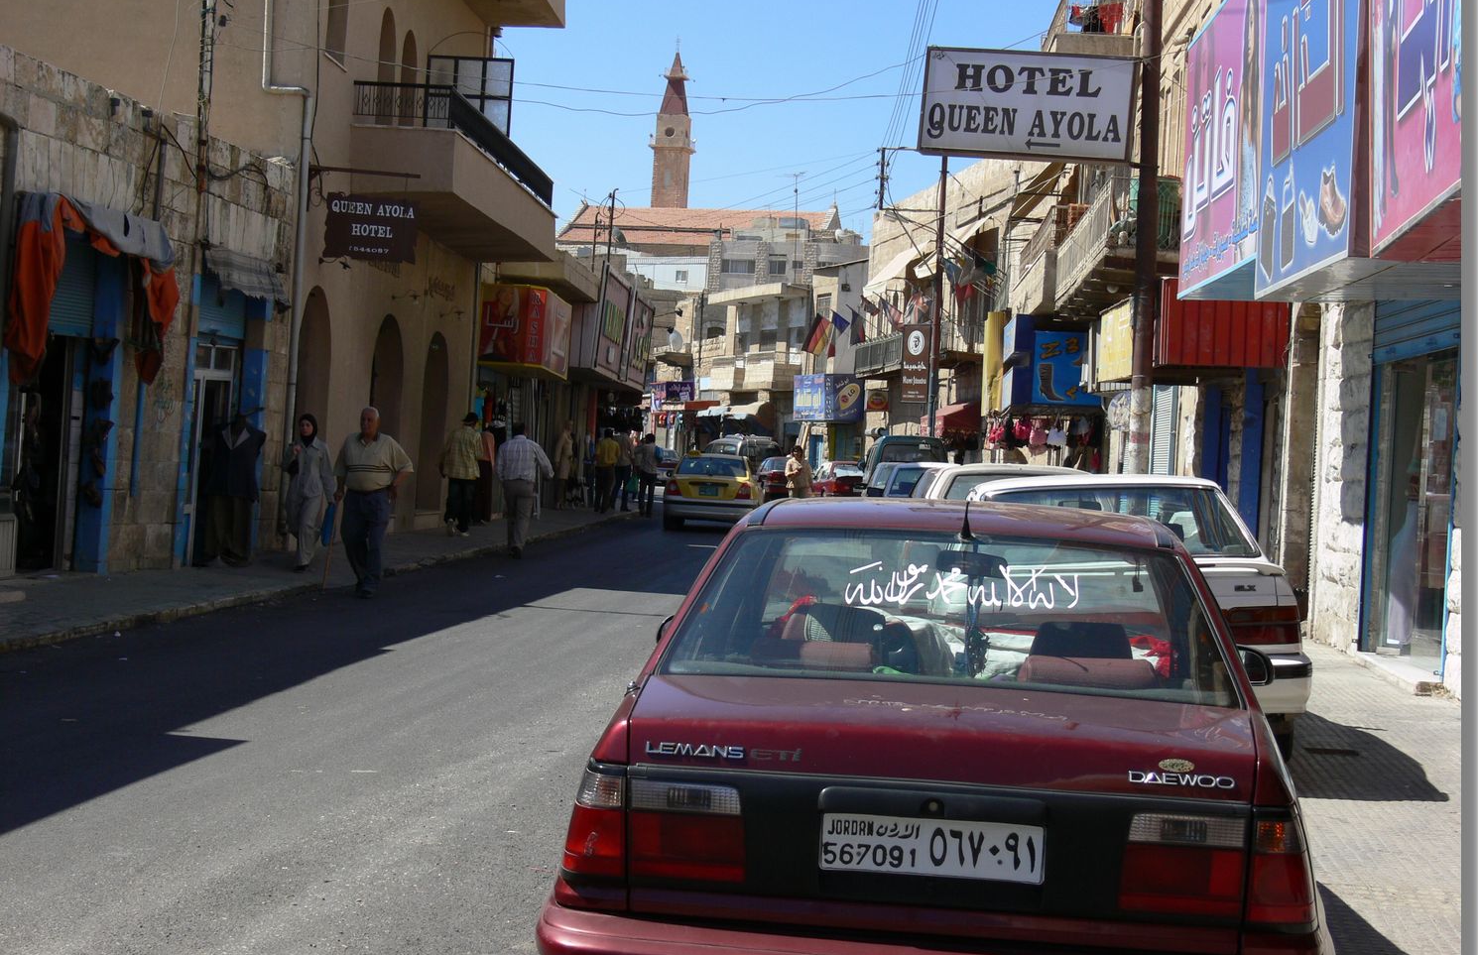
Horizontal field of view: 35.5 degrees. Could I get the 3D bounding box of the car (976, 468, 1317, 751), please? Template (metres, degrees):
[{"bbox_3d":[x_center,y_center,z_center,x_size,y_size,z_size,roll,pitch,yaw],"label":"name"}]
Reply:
[{"bbox_3d":[1.810,0.670,12.000,1.680,1.380,4.350,1,0,5],"label":"car"}]

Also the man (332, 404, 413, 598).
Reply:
[{"bbox_3d":[-3.260,0.215,20.550,0.630,1.710,0.430,3,0,7],"label":"man"}]

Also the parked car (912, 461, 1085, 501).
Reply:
[{"bbox_3d":[2.250,0.605,19.400,1.680,1.430,4.300,3,0,3],"label":"parked car"}]

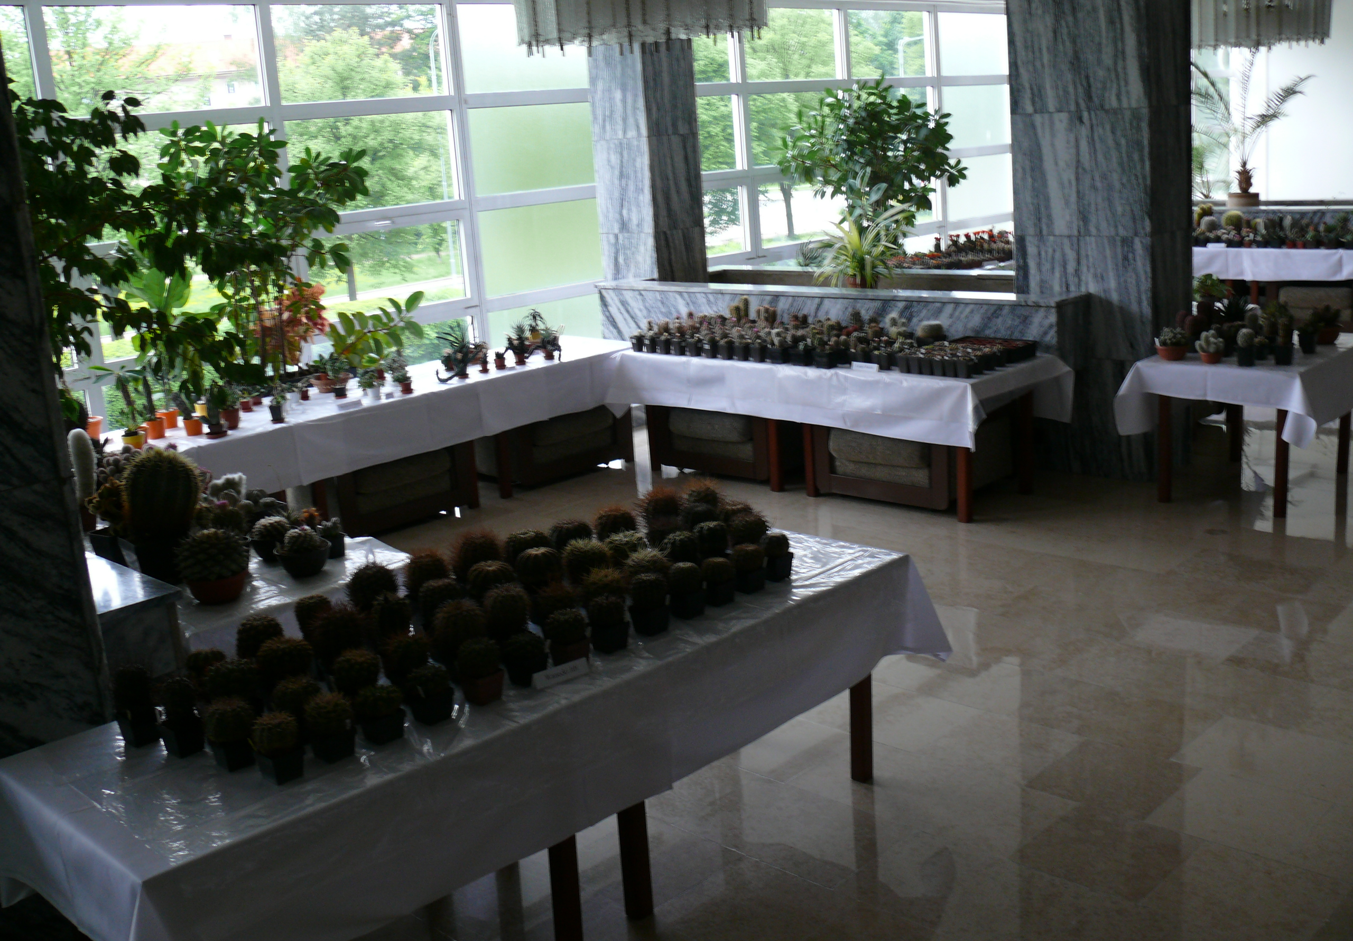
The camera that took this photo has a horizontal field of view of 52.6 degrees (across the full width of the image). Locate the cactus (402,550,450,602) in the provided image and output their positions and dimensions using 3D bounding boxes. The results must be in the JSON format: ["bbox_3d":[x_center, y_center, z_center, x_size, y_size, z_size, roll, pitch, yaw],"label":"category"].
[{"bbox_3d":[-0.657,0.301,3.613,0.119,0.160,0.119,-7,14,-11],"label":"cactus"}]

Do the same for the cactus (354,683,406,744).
[{"bbox_3d":[-0.632,0.509,2.904,0.106,0.110,0.106,-4,14,1],"label":"cactus"}]

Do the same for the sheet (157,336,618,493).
[{"bbox_3d":[-1.621,-0.274,7.261,0.827,0.314,3.363,10,20,44],"label":"sheet"}]

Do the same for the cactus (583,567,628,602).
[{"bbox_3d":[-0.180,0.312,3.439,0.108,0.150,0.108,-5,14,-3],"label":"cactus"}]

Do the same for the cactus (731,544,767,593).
[{"bbox_3d":[0.190,0.259,3.660,0.092,0.115,0.092,10,20,44],"label":"cactus"}]

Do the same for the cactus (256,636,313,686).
[{"bbox_3d":[-0.909,0.445,3.175,0.131,0.115,0.131,10,19,44],"label":"cactus"}]

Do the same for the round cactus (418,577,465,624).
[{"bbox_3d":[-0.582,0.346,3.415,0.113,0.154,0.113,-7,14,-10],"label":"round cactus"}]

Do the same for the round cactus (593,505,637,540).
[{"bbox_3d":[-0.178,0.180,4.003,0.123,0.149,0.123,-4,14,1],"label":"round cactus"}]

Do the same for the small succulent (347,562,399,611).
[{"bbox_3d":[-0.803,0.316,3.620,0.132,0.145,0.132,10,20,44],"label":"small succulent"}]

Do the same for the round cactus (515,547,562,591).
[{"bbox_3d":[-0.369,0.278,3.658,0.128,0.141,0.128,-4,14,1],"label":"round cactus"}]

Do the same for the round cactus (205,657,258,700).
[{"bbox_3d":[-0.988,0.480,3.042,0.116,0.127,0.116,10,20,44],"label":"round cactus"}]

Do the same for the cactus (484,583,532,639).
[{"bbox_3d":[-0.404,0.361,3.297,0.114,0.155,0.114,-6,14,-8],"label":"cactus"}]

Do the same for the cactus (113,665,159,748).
[{"bbox_3d":[-1.171,0.505,2.956,0.091,0.174,0.091,10,20,44],"label":"cactus"}]

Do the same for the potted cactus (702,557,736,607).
[{"bbox_3d":[0.105,0.296,3.706,0.086,0.118,0.086,10,19,44],"label":"potted cactus"}]

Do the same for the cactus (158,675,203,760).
[{"bbox_3d":[-1.061,0.521,2.932,0.072,0.168,0.072,-17,19,-41],"label":"cactus"}]

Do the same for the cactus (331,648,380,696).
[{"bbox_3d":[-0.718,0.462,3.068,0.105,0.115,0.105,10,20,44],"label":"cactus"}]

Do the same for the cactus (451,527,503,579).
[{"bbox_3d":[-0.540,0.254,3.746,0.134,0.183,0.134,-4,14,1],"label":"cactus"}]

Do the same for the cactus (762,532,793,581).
[{"bbox_3d":[0.276,0.235,3.769,0.071,0.129,0.071,-17,19,-41],"label":"cactus"}]

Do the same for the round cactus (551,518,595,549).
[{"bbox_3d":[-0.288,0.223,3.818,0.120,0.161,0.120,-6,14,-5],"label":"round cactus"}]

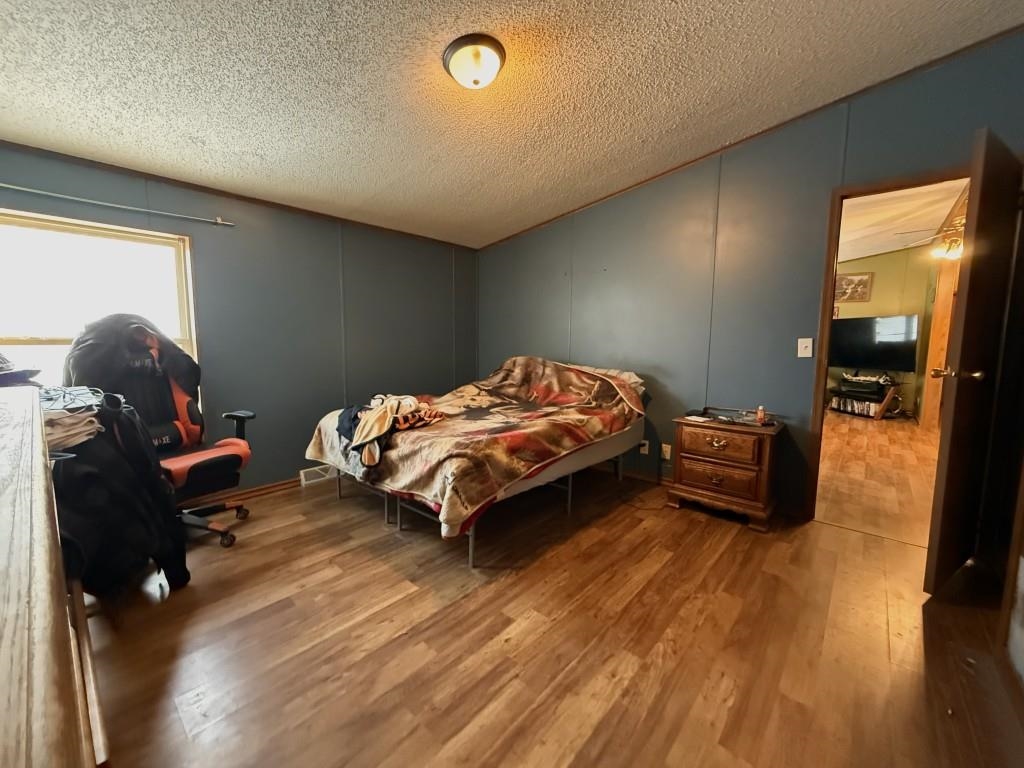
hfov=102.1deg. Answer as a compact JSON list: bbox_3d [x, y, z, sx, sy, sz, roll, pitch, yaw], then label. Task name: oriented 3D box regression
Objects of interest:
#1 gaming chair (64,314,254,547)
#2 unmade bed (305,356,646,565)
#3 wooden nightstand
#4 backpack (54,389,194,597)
[{"bbox_3d":[-1.937,0.264,2.334,0.690,1.280,0.670,3,7,28],"label":"gaming chair"},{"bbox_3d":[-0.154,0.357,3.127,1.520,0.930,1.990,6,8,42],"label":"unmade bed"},{"bbox_3d":[1.468,0.567,2.847,0.615,0.615,0.390,6,8,42],"label":"wooden nightstand"},{"bbox_3d":[-1.622,0.434,1.720,0.320,0.750,0.400,6,8,42],"label":"backpack"}]

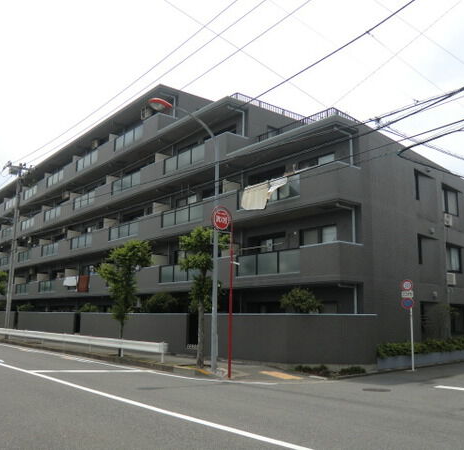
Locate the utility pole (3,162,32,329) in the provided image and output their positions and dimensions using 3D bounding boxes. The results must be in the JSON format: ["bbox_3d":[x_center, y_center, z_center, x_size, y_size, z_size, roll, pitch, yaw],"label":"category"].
[{"bbox_3d":[-14.475,1.513,33.345,1.800,11.730,0.750,7,-12,-38],"label":"utility pole"}]

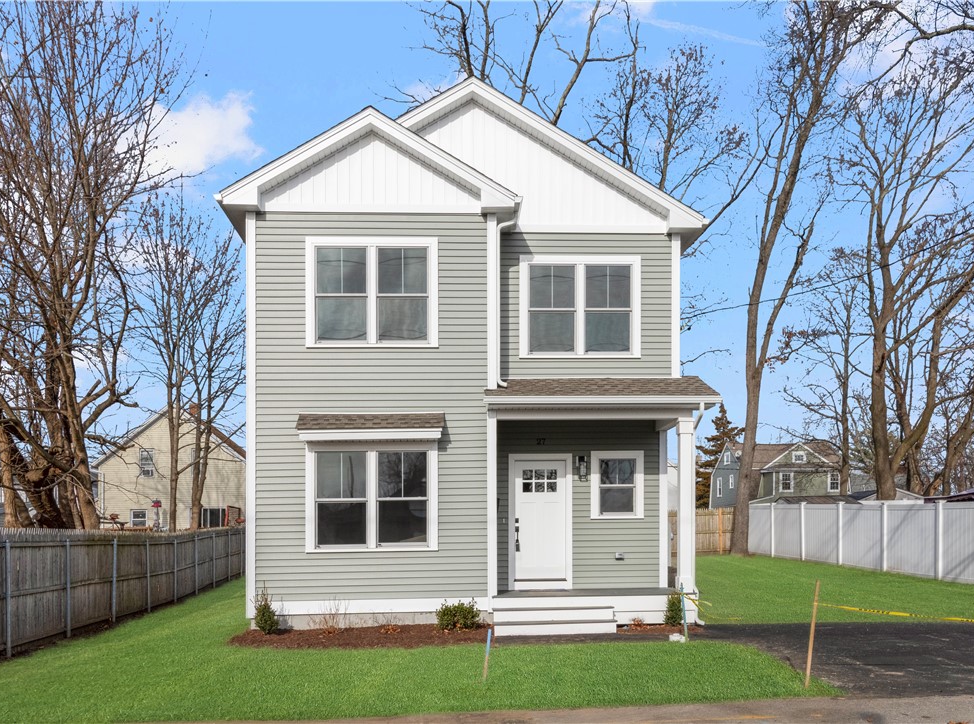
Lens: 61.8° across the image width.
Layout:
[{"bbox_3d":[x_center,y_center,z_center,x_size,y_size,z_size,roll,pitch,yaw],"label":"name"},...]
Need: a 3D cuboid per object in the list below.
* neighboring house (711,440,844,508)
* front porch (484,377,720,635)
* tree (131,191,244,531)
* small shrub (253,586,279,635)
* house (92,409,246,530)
[{"bbox_3d":[21.500,9.100,59.000,7.900,7.300,7.200,0,-5,-3],"label":"neighboring house"},{"bbox_3d":[1.680,2.120,12.850,3.420,3.800,2.050,0,-5,-4],"label":"front porch"},{"bbox_3d":[-9.500,0.450,26.000,4.000,11.600,3.800,0,-5,-4],"label":"tree"},{"bbox_3d":[-3.190,3.590,11.750,0.380,0.690,0.370,0,-5,-4],"label":"small shrub"},{"bbox_3d":[-15.700,5.950,43.400,7.700,7.400,9.000,1,-5,-8],"label":"house"}]

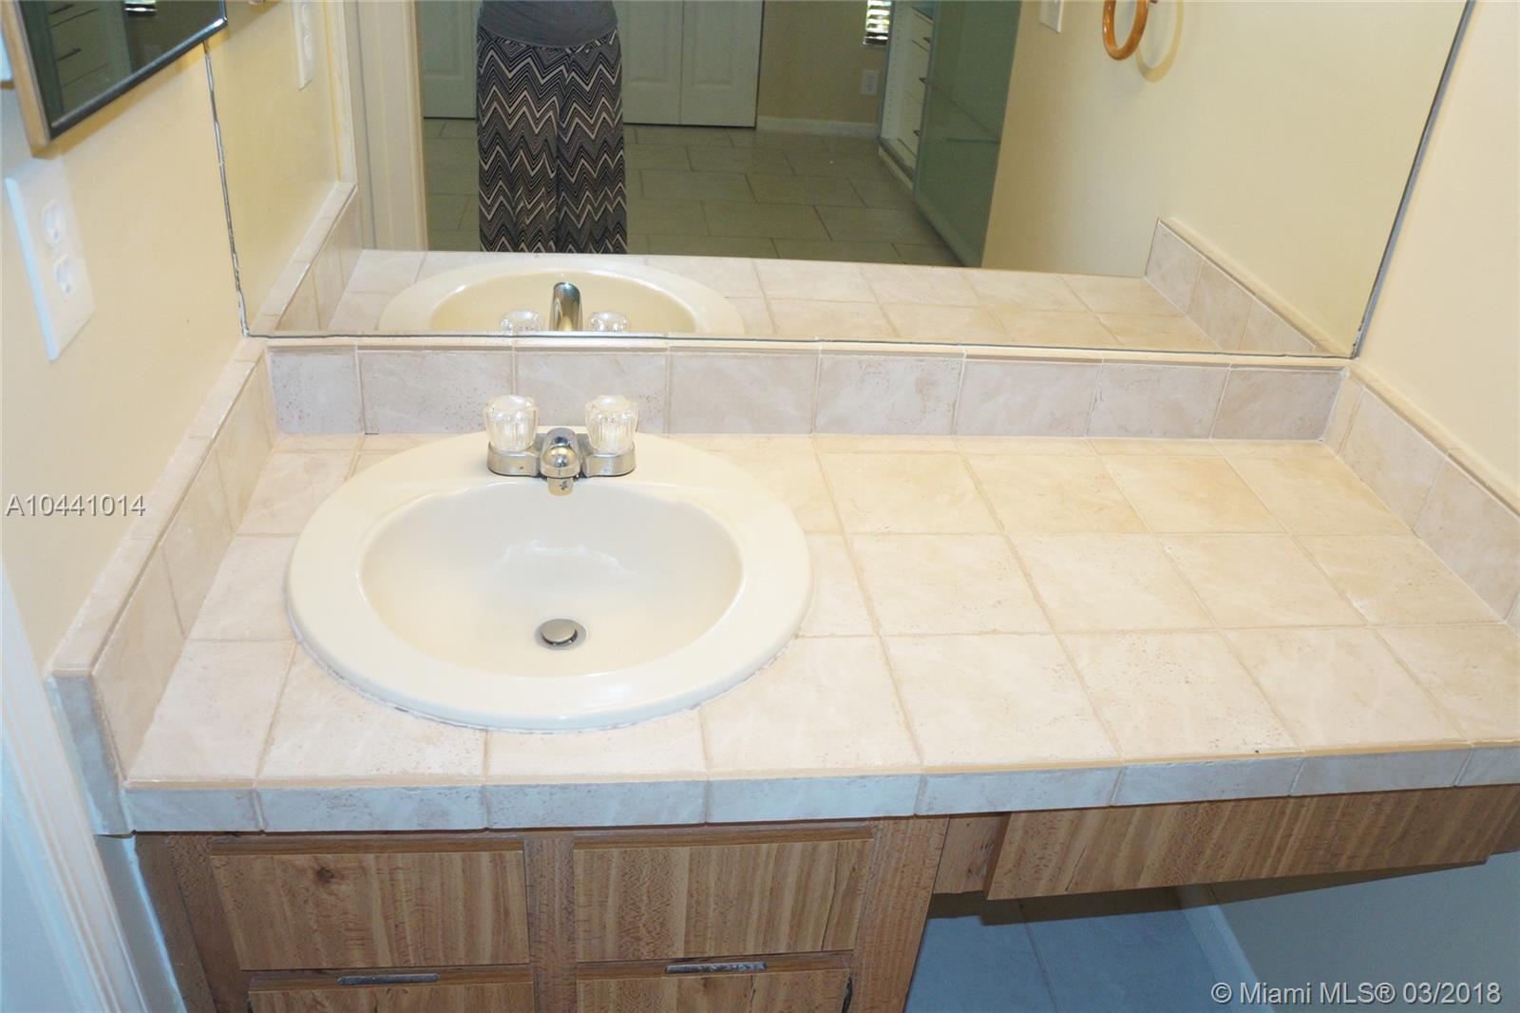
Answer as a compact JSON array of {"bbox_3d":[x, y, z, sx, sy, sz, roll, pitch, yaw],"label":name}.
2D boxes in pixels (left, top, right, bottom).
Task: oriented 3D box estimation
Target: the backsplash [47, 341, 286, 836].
[{"bbox_3d":[-0.489,0.033,0.996,0.028,0.155,0.520,0,33,-9],"label":"backsplash"}]

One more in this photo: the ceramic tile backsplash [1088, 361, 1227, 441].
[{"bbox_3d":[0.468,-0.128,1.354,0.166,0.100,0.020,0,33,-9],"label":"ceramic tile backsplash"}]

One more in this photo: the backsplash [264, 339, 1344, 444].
[{"bbox_3d":[0.097,-0.133,1.300,1.245,0.103,0.028,0,33,-9],"label":"backsplash"}]

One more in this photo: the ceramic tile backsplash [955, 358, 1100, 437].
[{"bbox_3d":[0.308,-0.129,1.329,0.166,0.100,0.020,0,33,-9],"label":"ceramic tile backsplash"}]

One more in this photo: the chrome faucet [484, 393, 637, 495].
[{"bbox_3d":[-0.198,-0.054,1.139,0.154,0.074,0.138,0,33,-9],"label":"chrome faucet"}]

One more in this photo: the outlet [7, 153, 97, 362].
[{"bbox_3d":[-0.457,-0.162,0.743,0.008,0.115,0.076,0,33,-9],"label":"outlet"}]

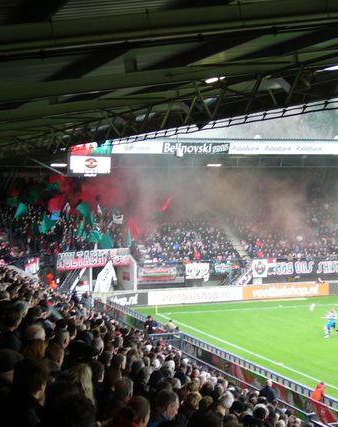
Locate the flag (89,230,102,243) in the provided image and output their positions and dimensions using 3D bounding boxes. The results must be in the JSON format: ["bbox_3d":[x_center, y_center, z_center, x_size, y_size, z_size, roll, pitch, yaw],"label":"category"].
[{"bbox_3d":[-5.842,1.828,78.500,1.113,0.954,0.350,-1,2,-14],"label":"flag"}]

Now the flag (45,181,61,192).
[{"bbox_3d":[-9.909,-2.296,84.000,1.361,1.021,0.350,-1,2,-14],"label":"flag"}]

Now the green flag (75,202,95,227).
[{"bbox_3d":[-6.764,0.081,80.000,1.458,1.944,0.350,-1,2,-14],"label":"green flag"}]

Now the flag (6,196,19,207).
[{"bbox_3d":[-12.604,-0.988,79.666,0.960,0.690,0.250,-1,2,-14],"label":"flag"}]

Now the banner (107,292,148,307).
[{"bbox_3d":[-3.040,6.185,71.700,3.141,1.000,0.150,-1,2,-19],"label":"banner"}]

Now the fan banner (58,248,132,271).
[{"bbox_3d":[-5.599,3.476,75.150,6.573,1.280,0.080,-2,3,-34],"label":"fan banner"}]

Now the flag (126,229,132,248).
[{"bbox_3d":[-3.130,1.963,78.647,0.390,1.540,0.250,-1,2,-10],"label":"flag"}]

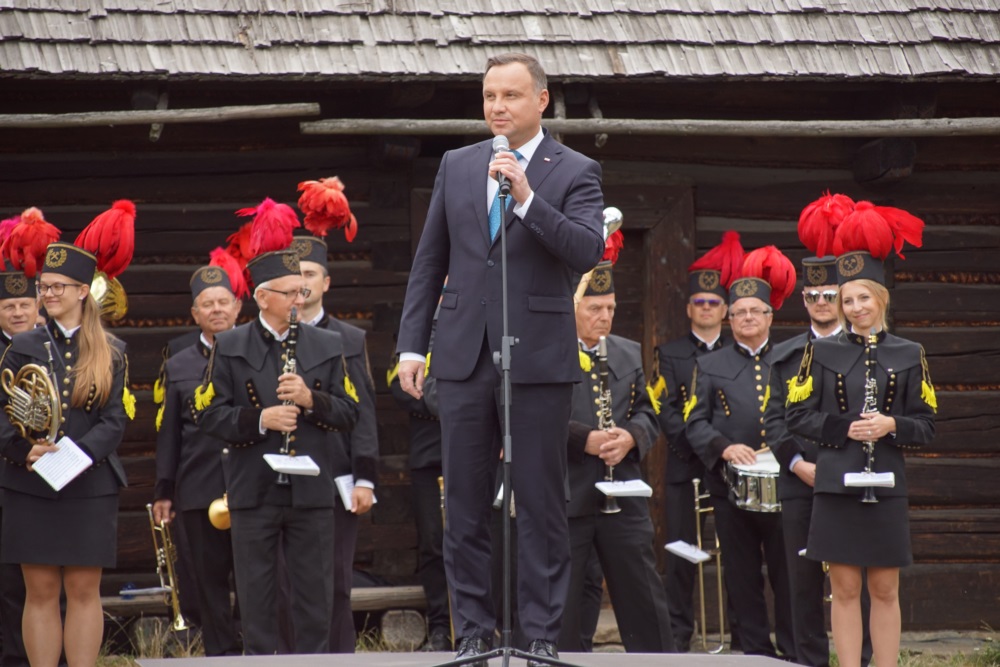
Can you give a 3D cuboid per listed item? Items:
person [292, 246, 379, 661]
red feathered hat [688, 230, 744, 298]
[{"bbox_3d":[-0.763,0.542,20.800,0.530,1.899,0.360,0,-1,5],"label":"person"},{"bbox_3d":[1.013,-0.323,23.400,0.260,0.320,0.240,0,-1,-3],"label":"red feathered hat"}]

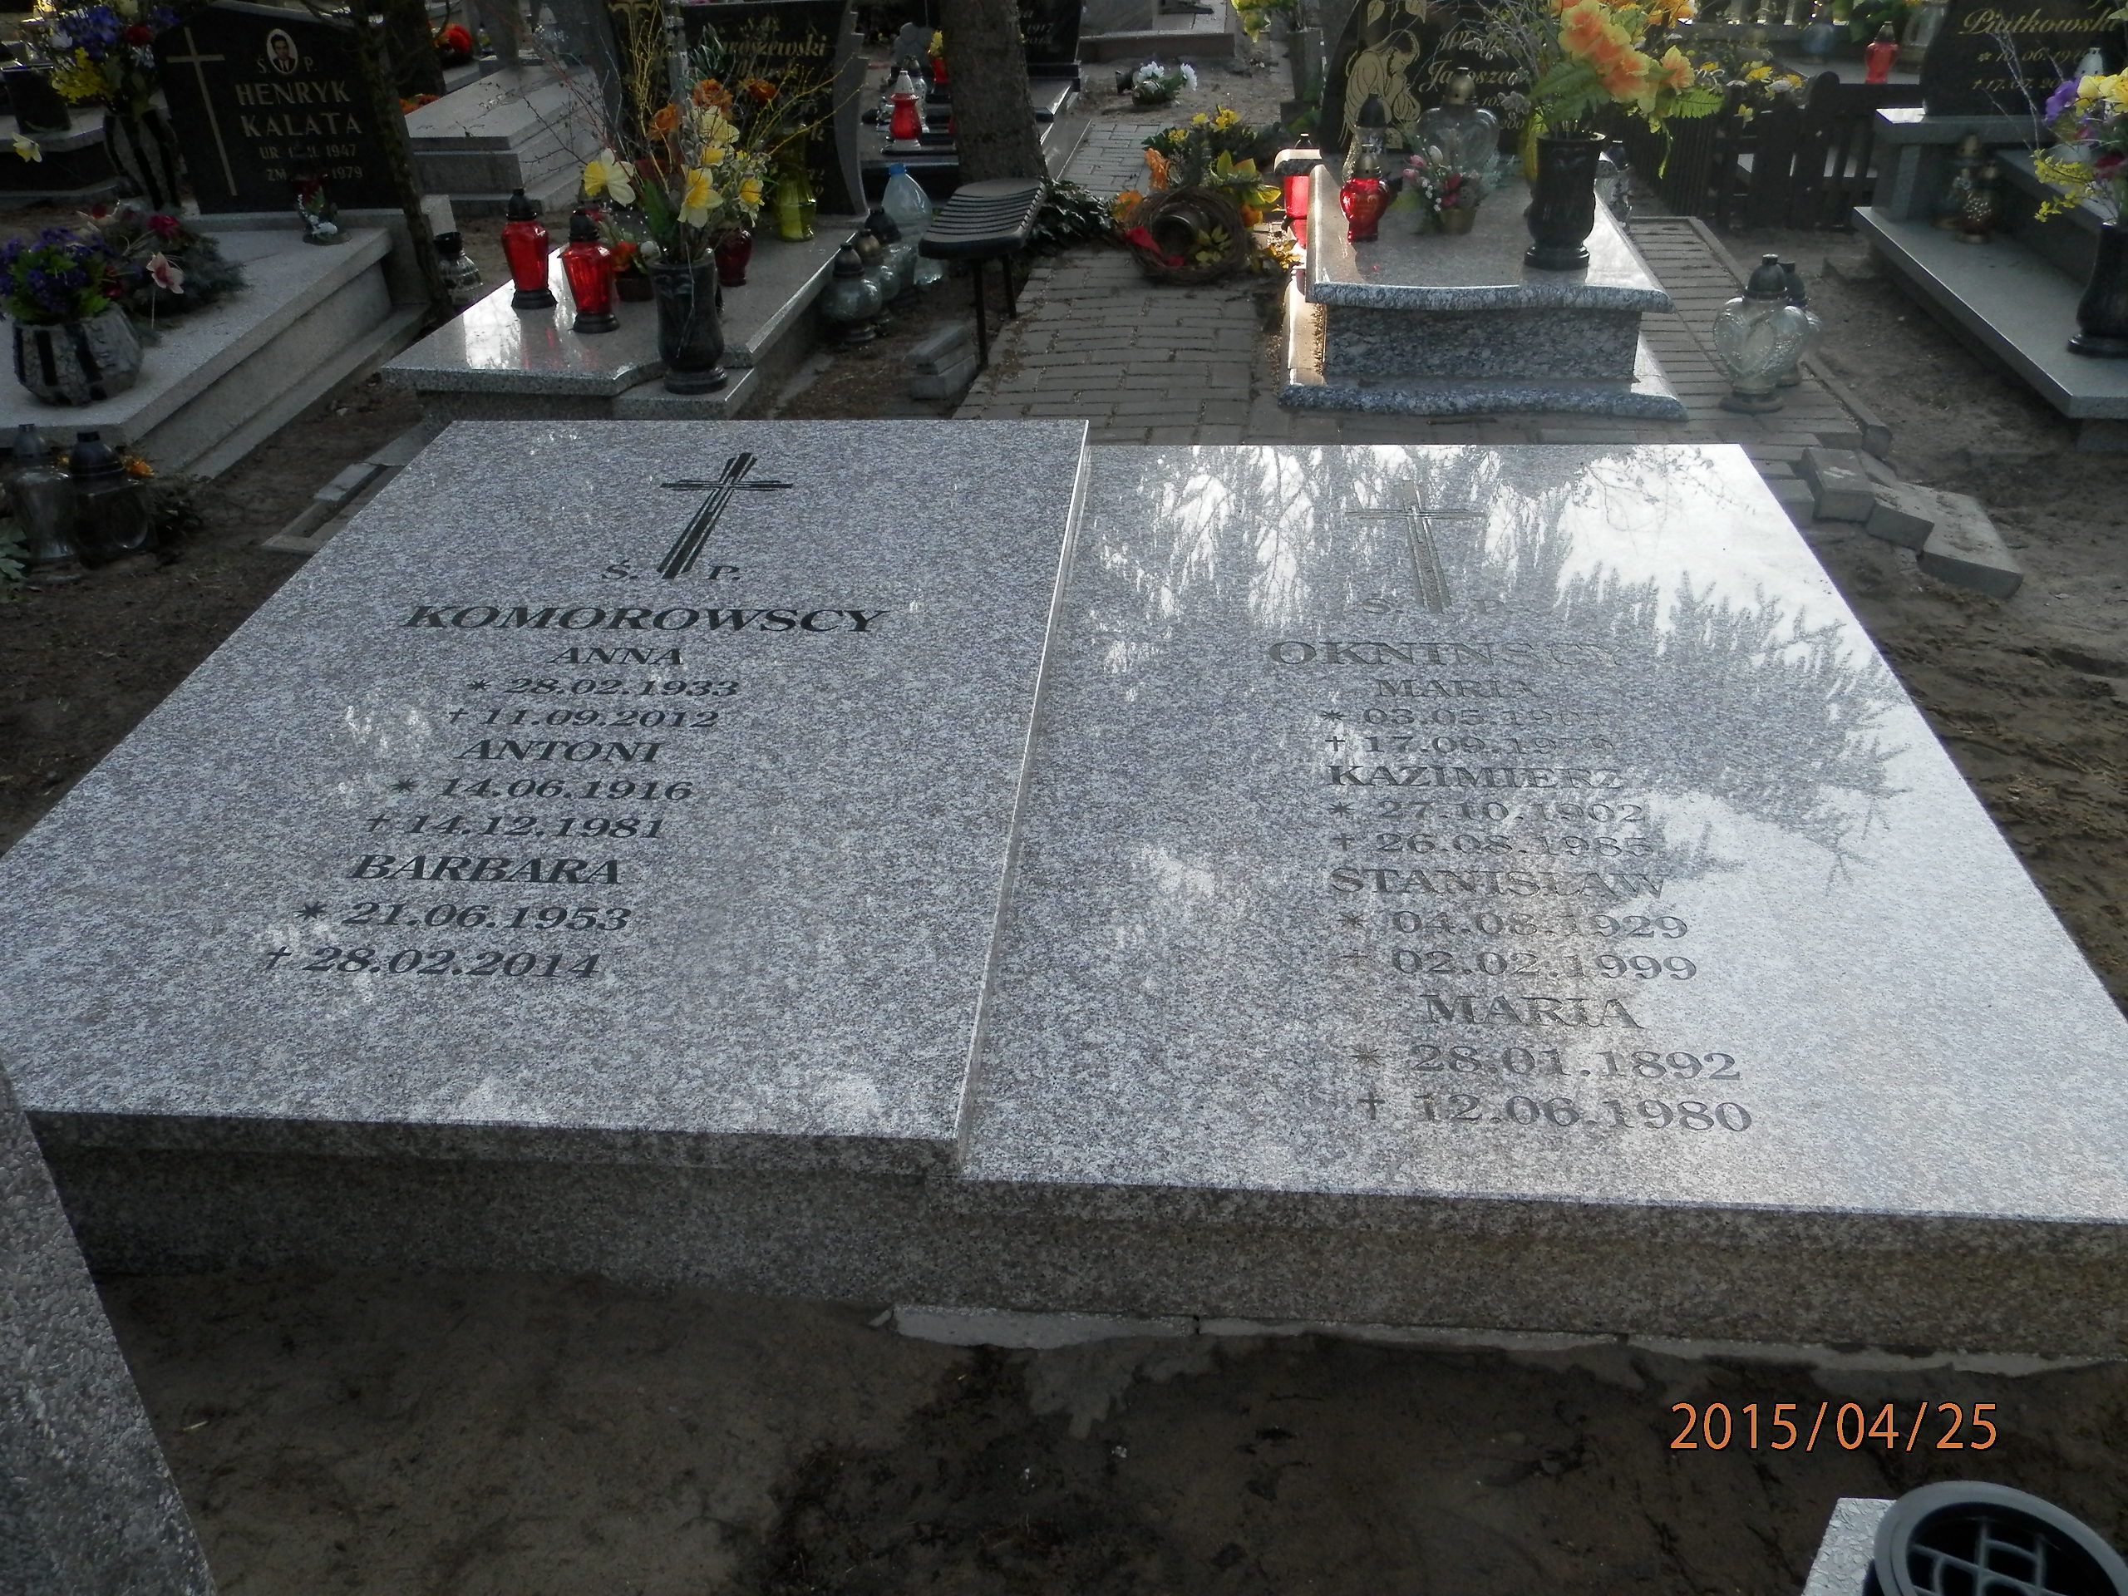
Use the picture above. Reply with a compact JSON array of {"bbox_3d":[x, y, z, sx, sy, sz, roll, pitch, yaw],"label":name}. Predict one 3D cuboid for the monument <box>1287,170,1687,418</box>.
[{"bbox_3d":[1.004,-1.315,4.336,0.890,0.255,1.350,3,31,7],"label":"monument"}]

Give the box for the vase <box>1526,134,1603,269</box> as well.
[{"bbox_3d":[1.131,-1.350,3.885,0.149,0.274,0.149,3,30,8],"label":"vase"}]

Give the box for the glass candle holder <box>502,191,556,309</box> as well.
[{"bbox_3d":[-1.308,-1.332,4.172,0.113,0.271,0.113,1,30,5],"label":"glass candle holder"}]

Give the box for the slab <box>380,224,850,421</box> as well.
[{"bbox_3d":[-1.040,-1.172,4.338,0.794,0.185,1.438,1,30,5],"label":"slab"}]

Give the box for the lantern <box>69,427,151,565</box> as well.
[{"bbox_3d":[-1.846,-0.583,3.315,0.130,0.255,0.130,-23,38,-32],"label":"lantern"}]

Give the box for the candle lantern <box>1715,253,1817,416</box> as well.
[{"bbox_3d":[1.516,-1.015,3.747,0.205,0.320,0.140,14,34,24],"label":"candle lantern"}]

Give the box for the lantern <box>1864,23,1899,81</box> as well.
[{"bbox_3d":[2.882,-2.614,6.055,0.121,0.203,0.103,3,30,8],"label":"lantern"}]

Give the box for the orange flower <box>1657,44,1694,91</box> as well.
[{"bbox_3d":[1.320,-1.579,3.720,0.070,0.085,0.085,22,38,33],"label":"orange flower"}]

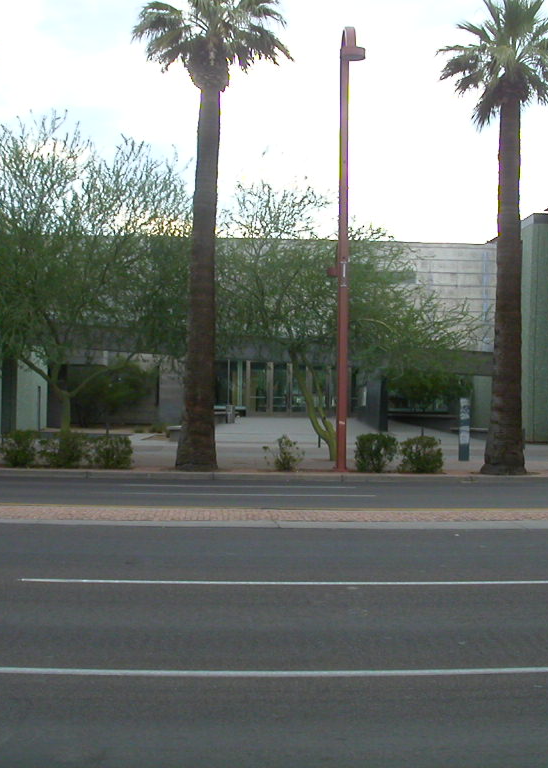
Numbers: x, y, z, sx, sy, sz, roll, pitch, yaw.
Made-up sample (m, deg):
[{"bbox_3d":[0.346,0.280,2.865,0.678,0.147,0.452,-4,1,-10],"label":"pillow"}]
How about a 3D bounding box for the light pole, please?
[{"bbox_3d":[1.722,-3.109,25.300,0.600,10.300,1.100,0,-1,1],"label":"light pole"}]

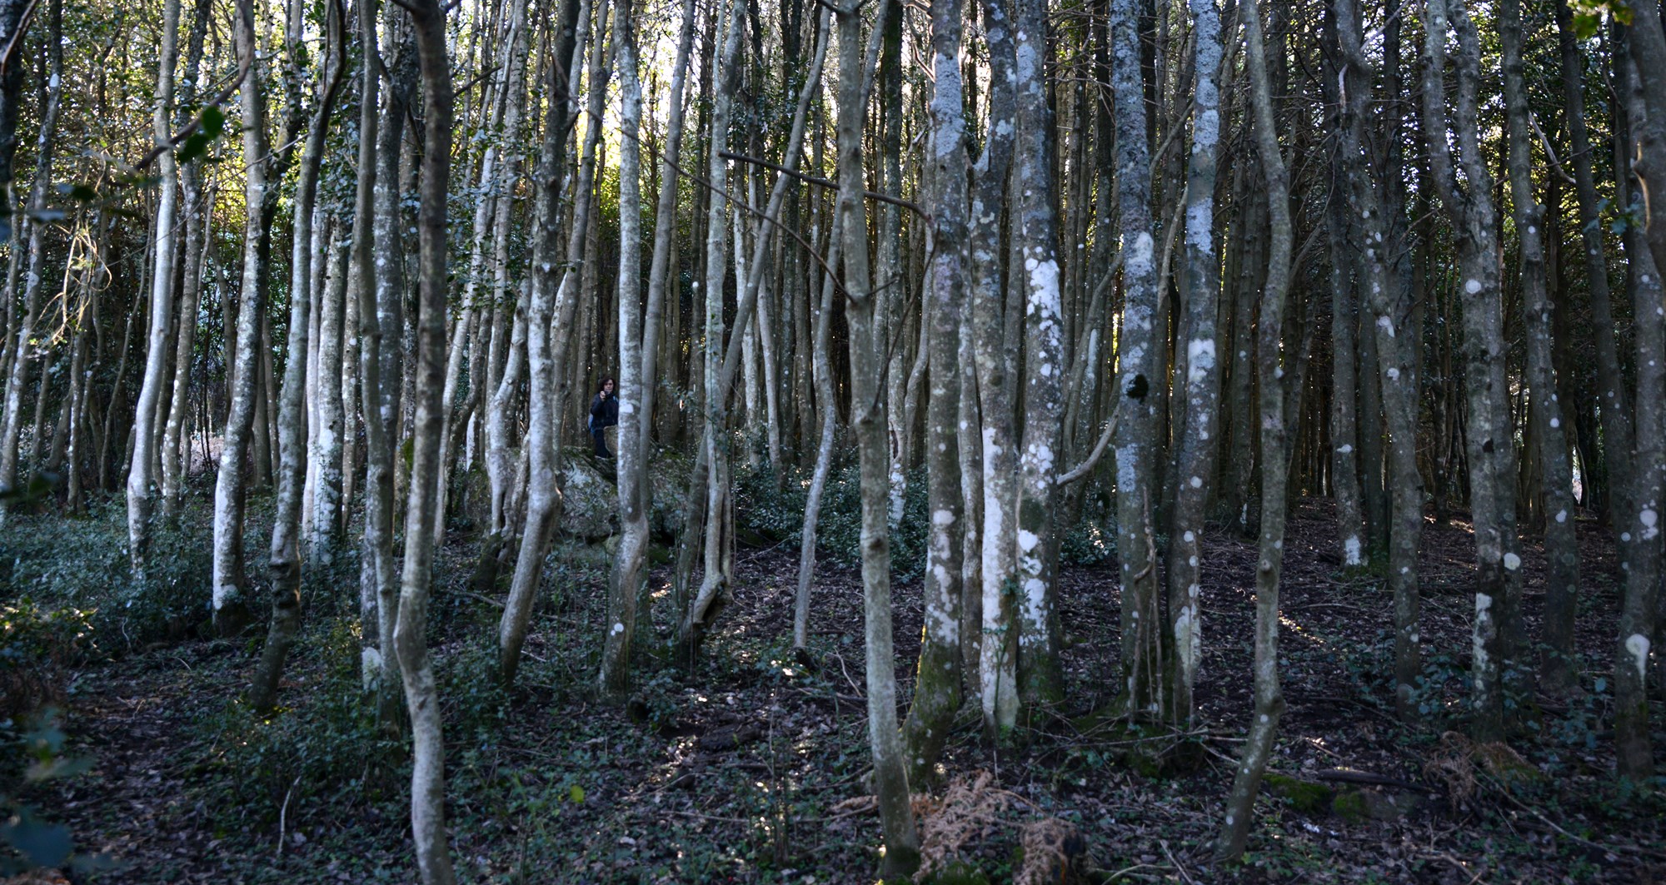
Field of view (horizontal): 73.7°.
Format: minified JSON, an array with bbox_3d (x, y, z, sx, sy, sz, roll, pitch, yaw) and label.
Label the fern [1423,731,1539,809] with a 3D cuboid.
[{"bbox_3d":[3.002,1.518,5.150,0.520,0.330,0.420,-1,-2,17],"label":"fern"}]

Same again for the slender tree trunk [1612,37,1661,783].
[{"bbox_3d":[3.943,-0.163,5.450,0.250,3.650,0.240,0,-2,0],"label":"slender tree trunk"}]

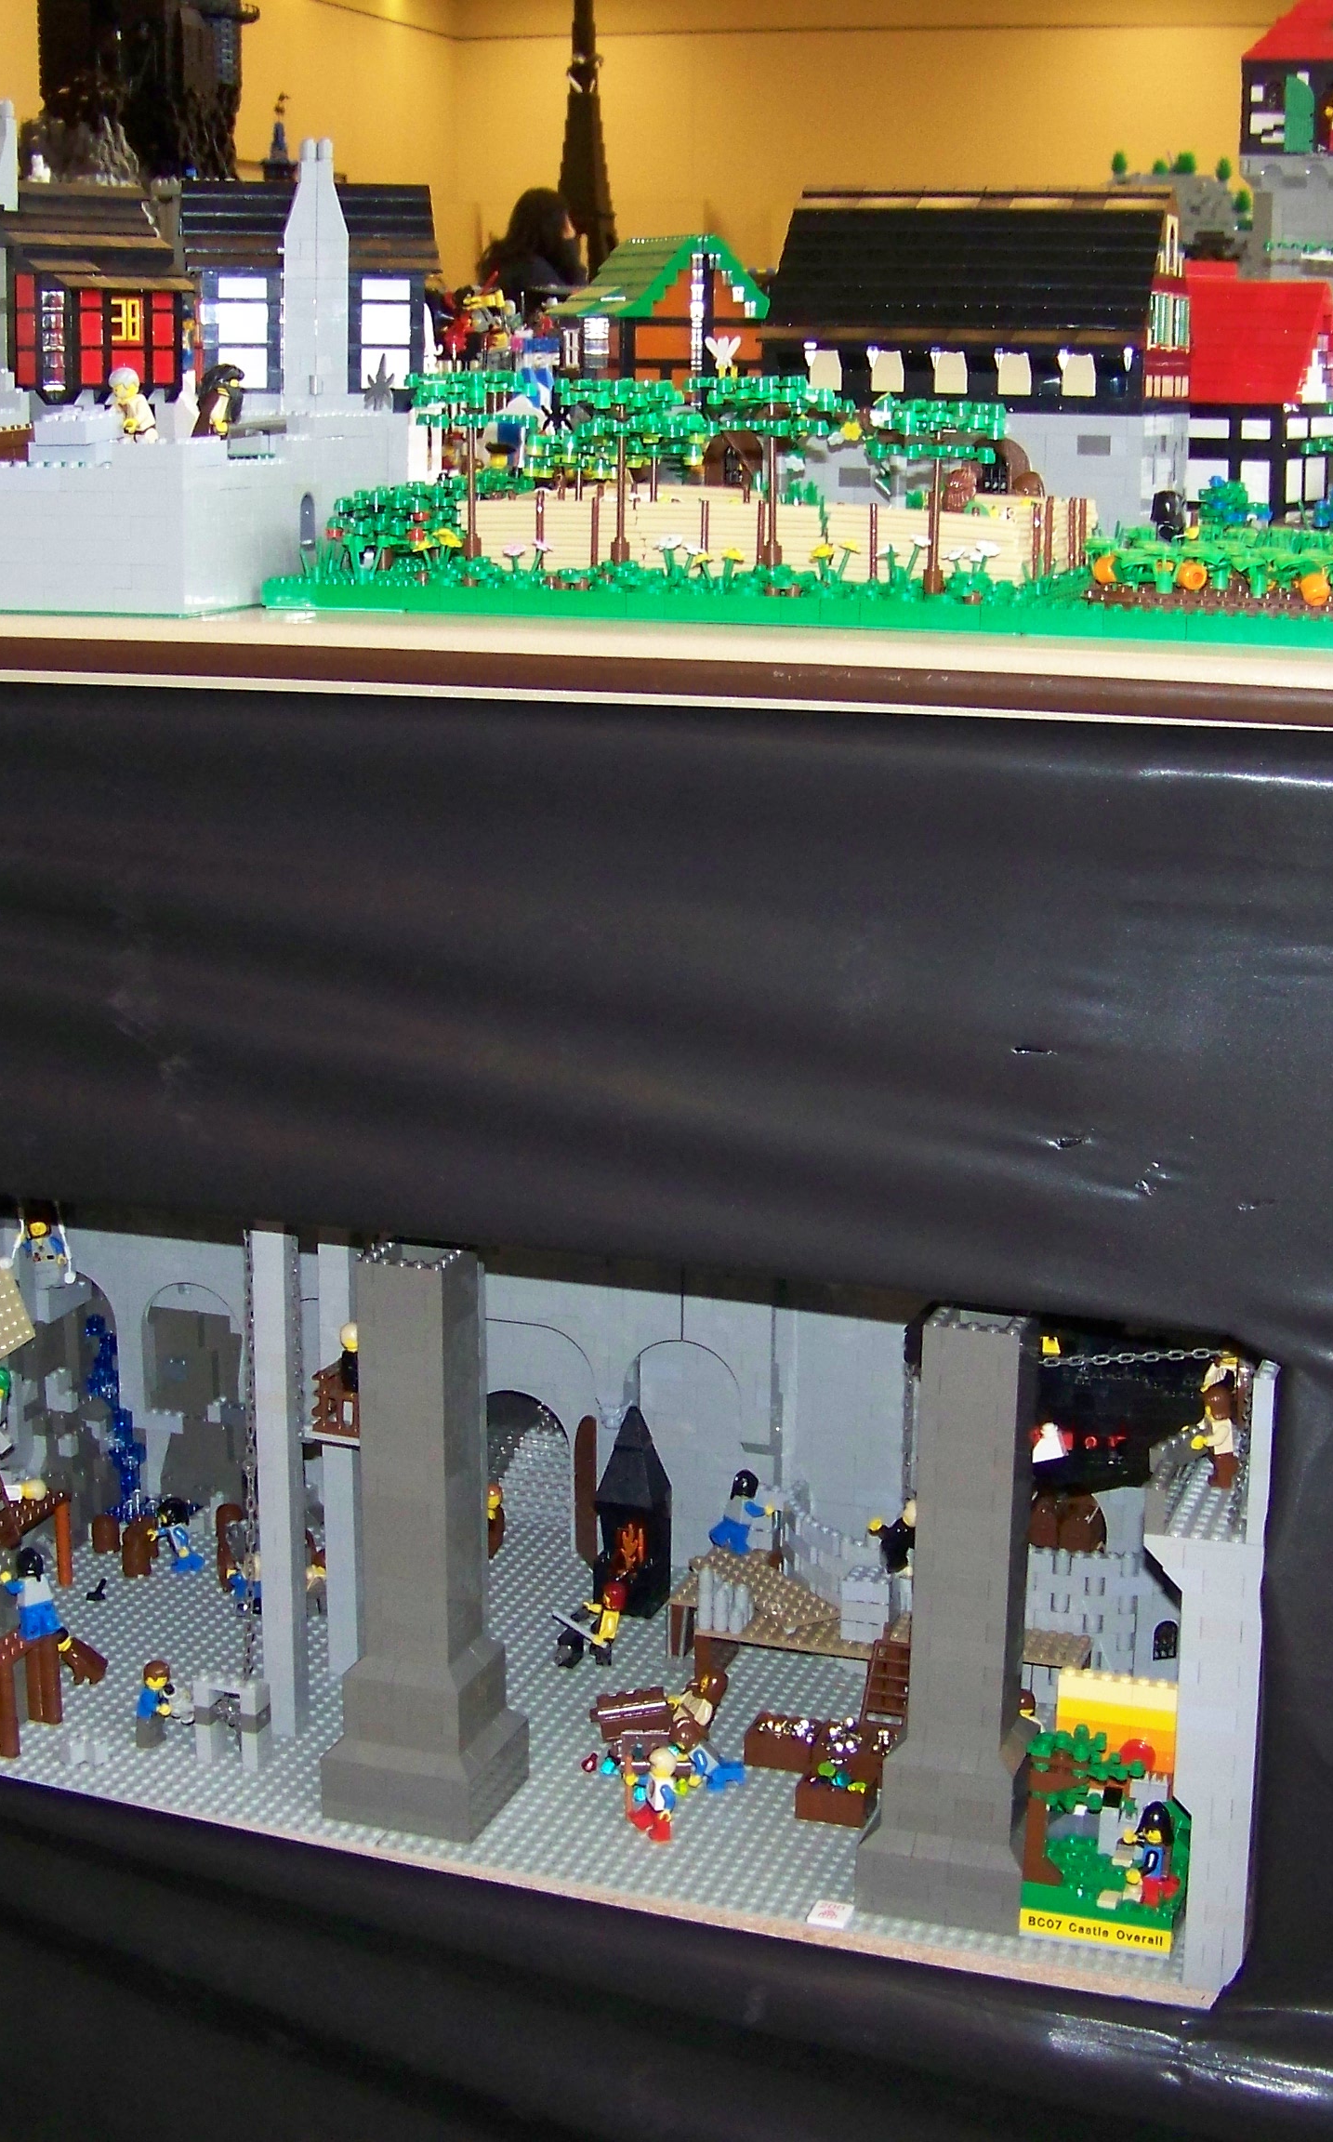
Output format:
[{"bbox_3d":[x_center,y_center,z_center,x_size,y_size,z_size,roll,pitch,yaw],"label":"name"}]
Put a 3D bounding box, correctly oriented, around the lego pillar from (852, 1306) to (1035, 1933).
[{"bbox_3d":[0.128,0.225,1.252,0.072,0.261,0.072,5,13,18],"label":"lego pillar"}]

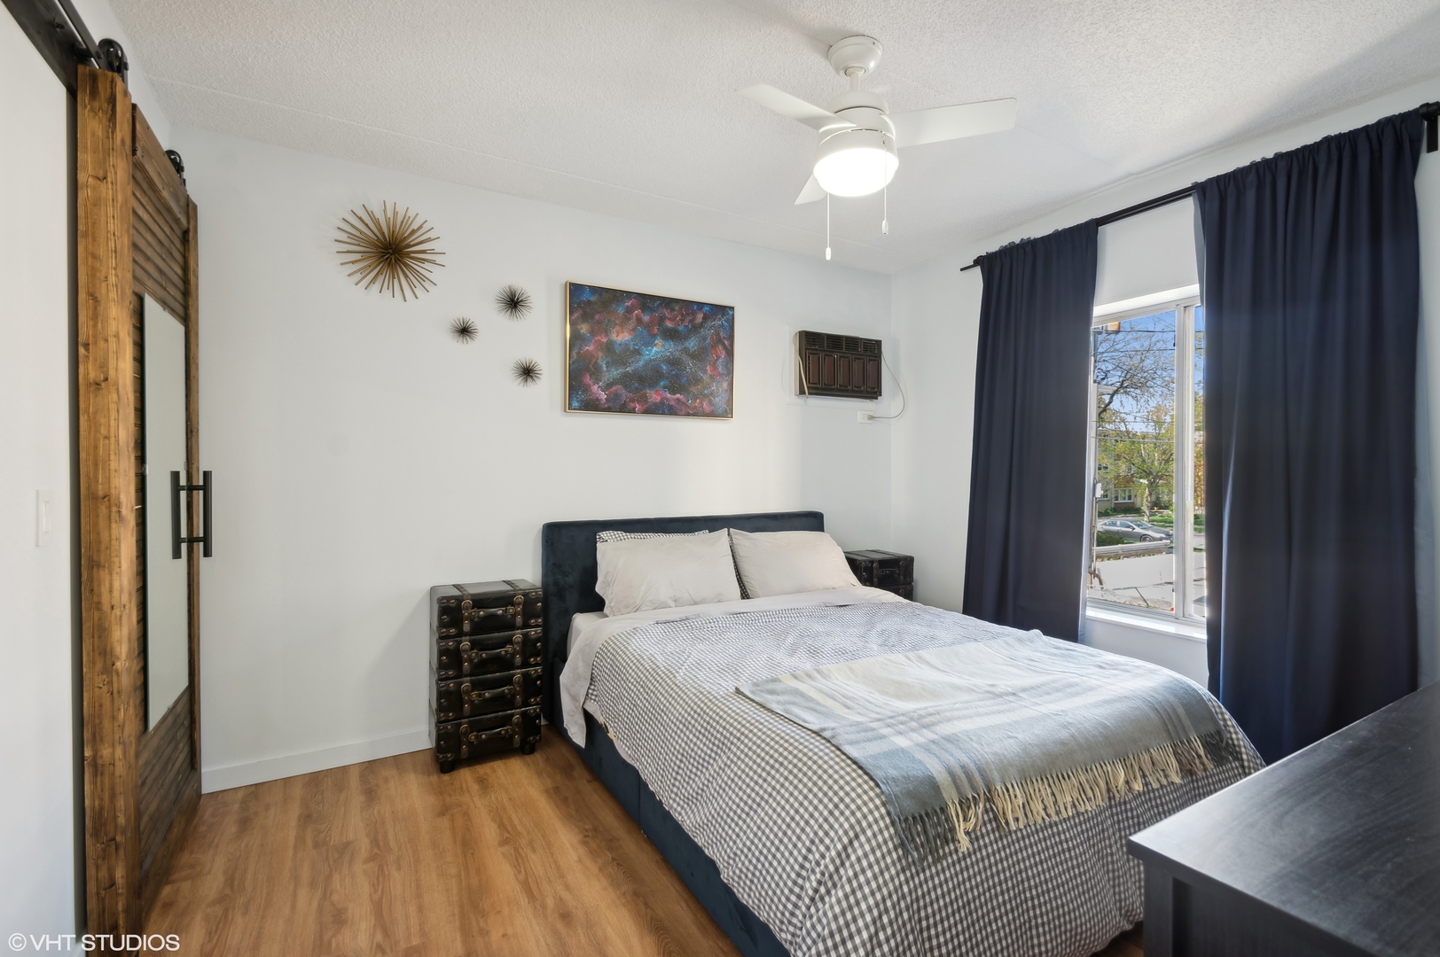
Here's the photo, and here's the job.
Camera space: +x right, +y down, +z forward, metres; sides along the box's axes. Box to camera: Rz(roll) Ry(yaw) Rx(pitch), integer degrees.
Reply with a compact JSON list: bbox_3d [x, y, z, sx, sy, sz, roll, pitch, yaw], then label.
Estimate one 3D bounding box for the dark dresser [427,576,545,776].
[{"bbox_3d":[-0.990,0.816,2.554,0.410,0.700,0.275,0,1,-29],"label":"dark dresser"}]

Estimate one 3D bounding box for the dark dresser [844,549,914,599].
[{"bbox_3d":[0.901,0.797,3.553,0.405,0.690,0.290,0,0,-29],"label":"dark dresser"}]

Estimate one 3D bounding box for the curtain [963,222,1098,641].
[{"bbox_3d":[1.525,-0.013,3.016,0.110,2.300,0.680,0,1,-32],"label":"curtain"}]

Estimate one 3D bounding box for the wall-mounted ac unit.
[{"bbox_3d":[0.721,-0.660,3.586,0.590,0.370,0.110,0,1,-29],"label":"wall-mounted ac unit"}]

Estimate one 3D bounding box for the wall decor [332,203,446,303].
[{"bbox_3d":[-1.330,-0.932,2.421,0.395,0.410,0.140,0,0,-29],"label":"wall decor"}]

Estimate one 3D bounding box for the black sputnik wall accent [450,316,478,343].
[{"bbox_3d":[-1.105,-0.642,2.593,0.112,0.116,0.055,0,0,-29],"label":"black sputnik wall accent"}]

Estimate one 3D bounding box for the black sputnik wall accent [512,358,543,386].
[{"bbox_3d":[-0.870,-0.483,2.720,0.130,0.130,0.060,0,0,-29],"label":"black sputnik wall accent"}]

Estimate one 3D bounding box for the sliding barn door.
[{"bbox_3d":[-1.700,0.090,1.798,0.070,2.143,0.828,0,1,-31],"label":"sliding barn door"}]

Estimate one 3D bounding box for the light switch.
[{"bbox_3d":[-1.367,0.080,1.214,0.009,0.115,0.070,0,0,-32],"label":"light switch"}]

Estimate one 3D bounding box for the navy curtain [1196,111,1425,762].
[{"bbox_3d":[2.058,-0.005,2.147,0.110,2.300,0.580,0,1,-32],"label":"navy curtain"}]

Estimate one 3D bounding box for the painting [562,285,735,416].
[{"bbox_3d":[-0.324,-0.614,3.026,0.900,0.610,0.043,0,0,-29],"label":"painting"}]

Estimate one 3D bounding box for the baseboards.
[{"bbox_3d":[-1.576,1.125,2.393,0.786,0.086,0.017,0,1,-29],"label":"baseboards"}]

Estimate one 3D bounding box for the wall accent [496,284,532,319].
[{"bbox_3d":[-0.923,-0.793,2.692,0.160,0.160,0.085,0,1,-29],"label":"wall accent"}]

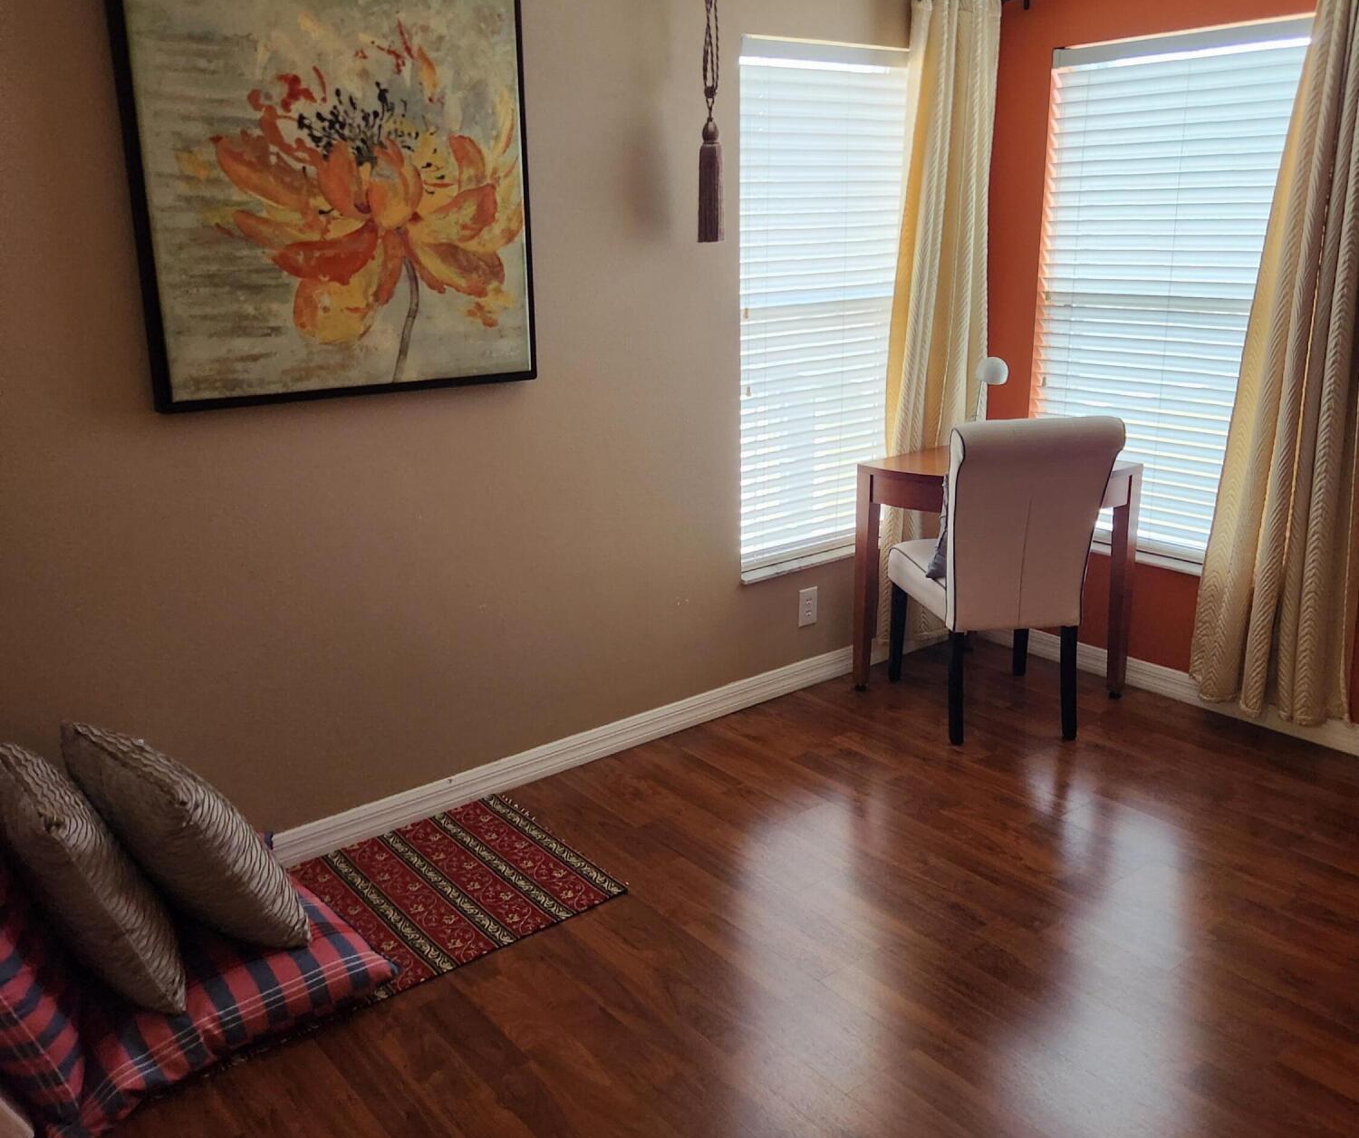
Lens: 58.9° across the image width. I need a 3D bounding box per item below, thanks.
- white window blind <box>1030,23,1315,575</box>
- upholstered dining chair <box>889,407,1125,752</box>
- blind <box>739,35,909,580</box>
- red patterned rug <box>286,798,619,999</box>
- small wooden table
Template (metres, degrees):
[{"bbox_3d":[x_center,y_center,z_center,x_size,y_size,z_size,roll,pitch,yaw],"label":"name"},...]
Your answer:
[{"bbox_3d":[1.495,-0.807,3.697,0.060,1.550,0.900,-14,21,-36],"label":"white window blind"},{"bbox_3d":[0.960,-0.017,3.671,0.500,0.990,0.650,-2,17,-4],"label":"upholstered dining chair"},{"bbox_3d":[0.536,-0.824,3.814,0.880,1.550,0.060,-14,21,-36],"label":"blind"},{"bbox_3d":[-0.768,0.800,2.755,1.160,0.010,0.640,-14,21,-36],"label":"red patterned rug"},{"bbox_3d":[1.022,0.003,3.994,0.890,0.766,0.630,1,17,7],"label":"small wooden table"}]

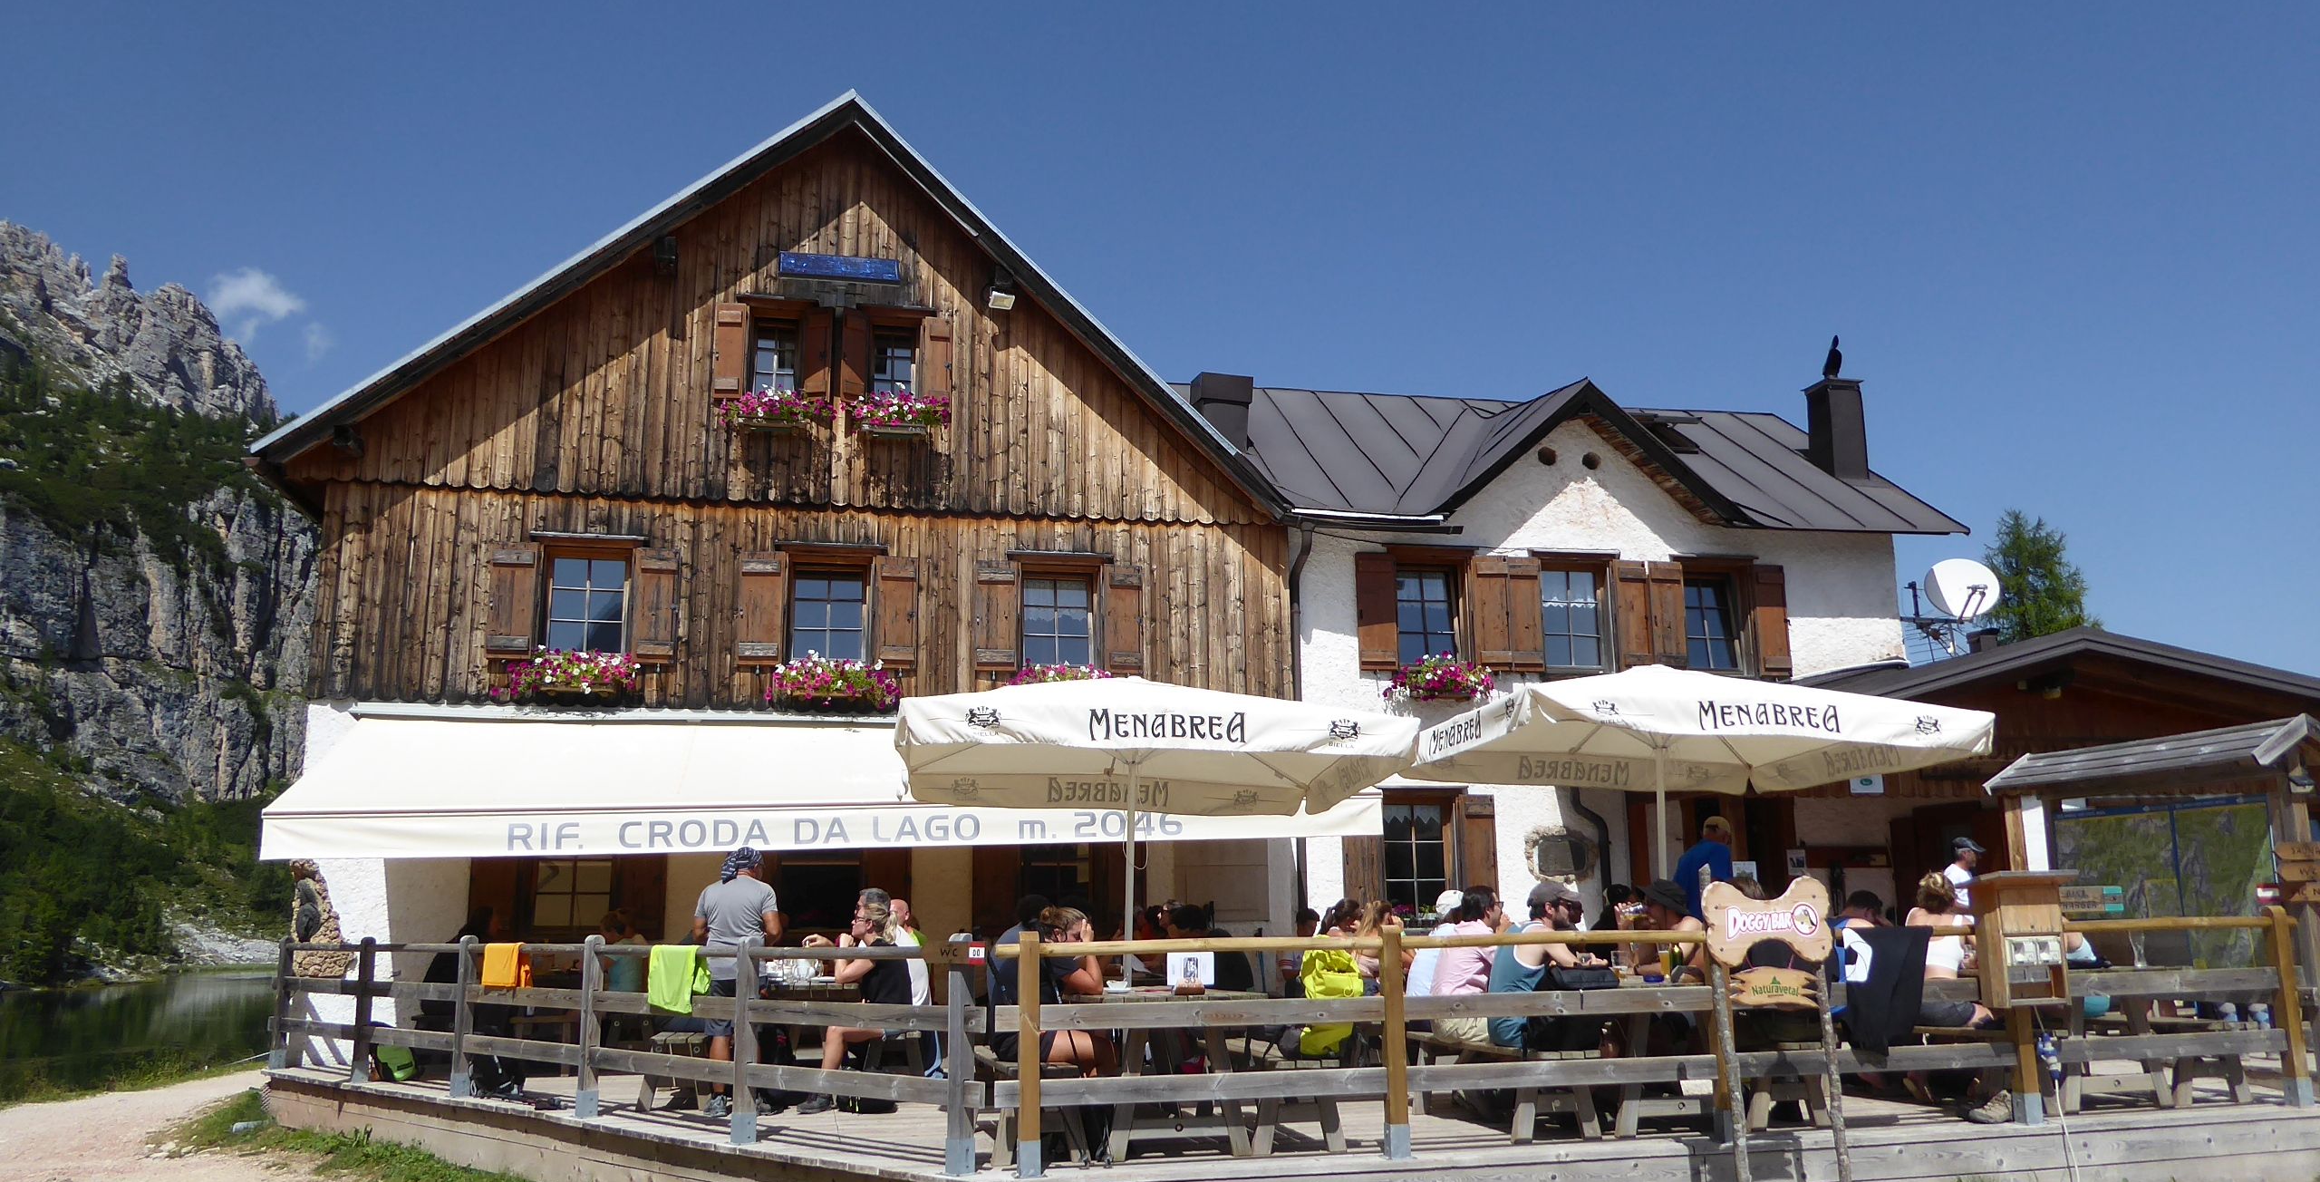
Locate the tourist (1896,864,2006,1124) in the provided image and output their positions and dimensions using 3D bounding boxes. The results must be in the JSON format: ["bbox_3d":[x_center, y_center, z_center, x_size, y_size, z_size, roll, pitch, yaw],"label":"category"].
[{"bbox_3d":[4.760,2.433,10.057,0.750,1.400,0.500,8,-14,-36],"label":"tourist"}]

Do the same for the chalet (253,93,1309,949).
[{"bbox_3d":[-4.394,0.502,20.960,10.200,9.800,9.600,2,-12,-12],"label":"chalet"}]

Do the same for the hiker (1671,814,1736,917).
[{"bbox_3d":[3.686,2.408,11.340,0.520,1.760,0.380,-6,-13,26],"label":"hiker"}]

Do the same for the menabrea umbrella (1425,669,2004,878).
[{"bbox_3d":[3.703,2.026,12.028,3.050,3.000,3.050,1,-12,-8],"label":"menabrea umbrella"}]

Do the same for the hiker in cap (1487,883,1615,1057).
[{"bbox_3d":[2.277,2.412,9.812,0.800,1.400,0.520,2,-12,-13],"label":"hiker in cap"}]

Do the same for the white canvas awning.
[{"bbox_3d":[-2.790,1.665,15.334,9.300,1.550,2.650,2,-12,-12],"label":"white canvas awning"}]

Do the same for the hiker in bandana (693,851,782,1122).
[{"bbox_3d":[-2.764,2.543,10.988,0.580,1.720,0.360,-2,-11,6],"label":"hiker in bandana"}]

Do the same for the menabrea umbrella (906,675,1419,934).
[{"bbox_3d":[-0.168,1.973,11.191,3.000,2.860,3.000,1,-12,-8],"label":"menabrea umbrella"}]

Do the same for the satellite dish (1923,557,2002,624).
[{"bbox_3d":[9.561,0.000,19.973,0.900,0.830,0.400,0,-29,-2],"label":"satellite dish"}]

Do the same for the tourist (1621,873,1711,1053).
[{"bbox_3d":[3.119,2.432,9.959,0.800,1.400,0.520,2,-12,-13],"label":"tourist"}]

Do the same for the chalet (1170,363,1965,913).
[{"bbox_3d":[4.500,1.265,21.703,8.400,8.400,7.500,2,-12,-12],"label":"chalet"}]

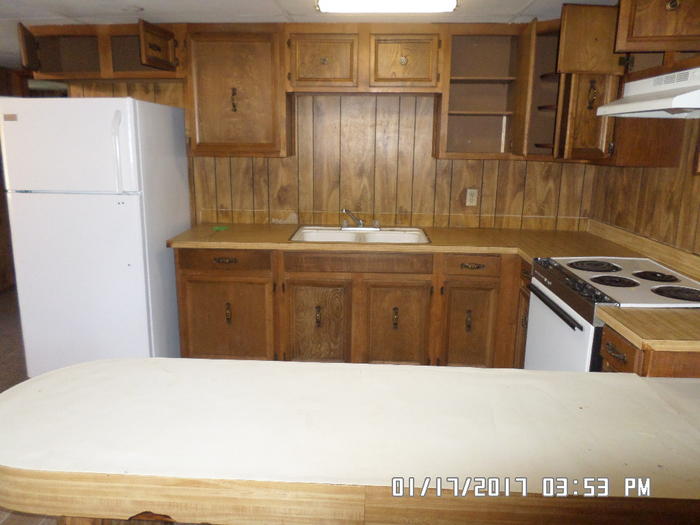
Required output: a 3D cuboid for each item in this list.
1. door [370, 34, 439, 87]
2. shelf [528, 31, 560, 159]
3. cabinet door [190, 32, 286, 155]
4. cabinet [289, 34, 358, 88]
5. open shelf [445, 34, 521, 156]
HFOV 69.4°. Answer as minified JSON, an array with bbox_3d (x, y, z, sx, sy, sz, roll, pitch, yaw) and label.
[{"bbox_3d":[0.314,-1.171,2.940,0.385,0.290,0.030,1,13,3],"label":"door"},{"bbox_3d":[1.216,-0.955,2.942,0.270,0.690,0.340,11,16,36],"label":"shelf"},{"bbox_3d":[-0.676,-1.002,3.023,0.553,0.683,0.030,1,13,2],"label":"cabinet door"},{"bbox_3d":[-0.147,-1.208,3.079,0.400,0.295,0.340,1,13,2],"label":"cabinet"},{"bbox_3d":[0.782,-0.995,3.090,0.430,0.690,0.330,1,13,2],"label":"open shelf"}]

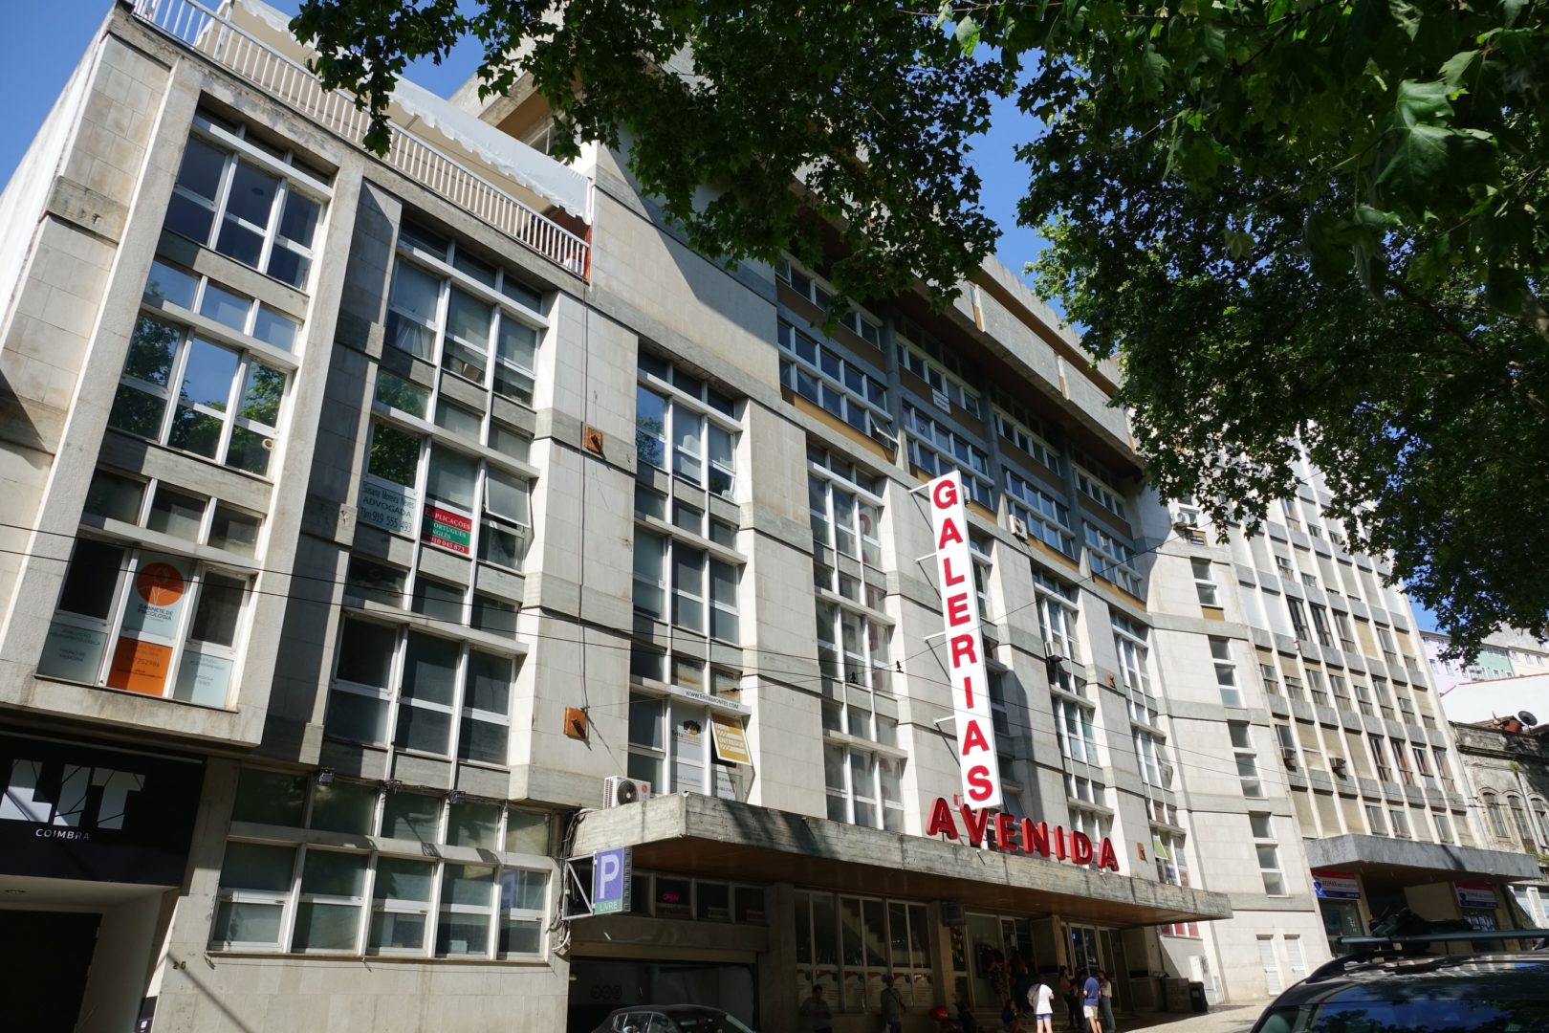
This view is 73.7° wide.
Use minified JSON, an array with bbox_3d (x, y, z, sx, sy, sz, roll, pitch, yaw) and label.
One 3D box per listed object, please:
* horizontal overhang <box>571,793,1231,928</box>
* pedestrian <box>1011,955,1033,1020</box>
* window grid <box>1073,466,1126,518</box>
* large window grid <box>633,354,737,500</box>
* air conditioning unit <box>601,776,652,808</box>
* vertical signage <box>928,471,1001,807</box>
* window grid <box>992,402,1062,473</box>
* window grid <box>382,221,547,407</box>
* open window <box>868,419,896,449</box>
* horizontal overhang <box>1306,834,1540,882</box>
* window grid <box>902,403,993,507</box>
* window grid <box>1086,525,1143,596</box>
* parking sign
[{"bbox_3d":[5.680,9.327,26.338,2.760,0.690,24.375,-24,-34,36],"label":"horizontal overhang"},{"bbox_3d":[6.709,12.750,28.063,0.380,1.690,0.500,-24,-34,36],"label":"pedestrian"},{"bbox_3d":[12.798,-0.954,40.546,0.250,1.068,4.512,-23,-32,37],"label":"window grid"},{"bbox_3d":[-2.030,-2.050,24.642,0.220,2.750,3.550,-24,-34,36],"label":"large window grid"},{"bbox_3d":[-2.408,4.615,17.020,0.274,0.519,0.756,-23,-32,37],"label":"air conditioning unit"},{"bbox_3d":[5.146,3.094,28.127,1.005,9.450,0.200,-24,-34,36],"label":"vertical signage"},{"bbox_3d":[9.068,-2.699,36.828,0.250,1.068,4.639,-23,-32,37],"label":"window grid"},{"bbox_3d":[-5.580,-3.727,19.070,0.250,2.646,3.092,-23,-32,37],"label":"window grid"},{"bbox_3d":[3.105,-2.449,29.195,0.320,0.830,0.952,-23,-32,37],"label":"open window"},{"bbox_3d":[27.314,14.329,43.050,13.950,0.960,1.875,14,-31,-29],"label":"horizontal overhang"},{"bbox_3d":[5.928,-1.936,34.464,0.220,2.250,4.850,-24,-34,36],"label":"window grid"},{"bbox_3d":[14.007,1.868,42.480,0.220,2.200,4.500,-24,-34,36],"label":"window grid"},{"bbox_3d":[-2.487,5.604,15.849,0.700,0.910,0.150,-23,-32,37],"label":"parking sign"}]

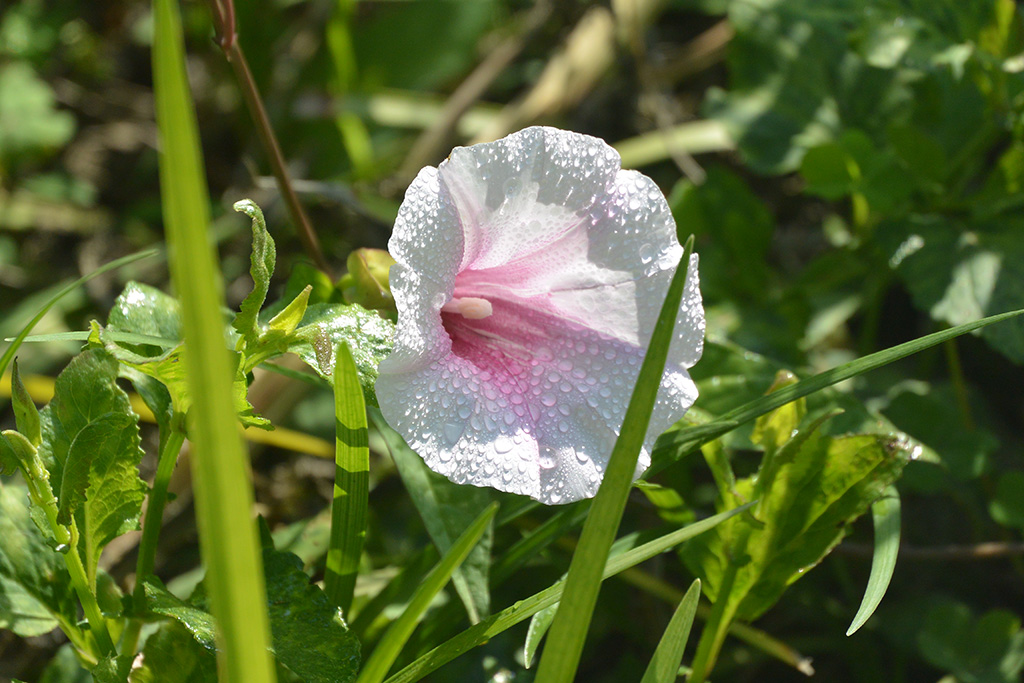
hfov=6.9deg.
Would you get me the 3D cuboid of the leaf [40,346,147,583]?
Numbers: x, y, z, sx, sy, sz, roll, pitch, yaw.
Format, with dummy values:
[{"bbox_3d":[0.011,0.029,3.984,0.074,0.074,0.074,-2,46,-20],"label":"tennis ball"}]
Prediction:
[{"bbox_3d":[-0.070,0.020,1.400,0.018,0.036,0.012,-2,23,-5],"label":"leaf"}]

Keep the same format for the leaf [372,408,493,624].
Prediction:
[{"bbox_3d":[-0.013,0.029,1.435,0.014,0.036,0.009,-14,18,6],"label":"leaf"}]

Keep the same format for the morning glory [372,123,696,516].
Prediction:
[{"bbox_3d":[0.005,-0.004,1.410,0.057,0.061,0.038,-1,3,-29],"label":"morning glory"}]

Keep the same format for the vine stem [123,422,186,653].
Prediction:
[{"bbox_3d":[-0.060,0.033,1.405,0.003,0.041,0.003,12,20,-5],"label":"vine stem"}]

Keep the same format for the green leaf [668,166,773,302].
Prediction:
[{"bbox_3d":[0.037,-0.019,1.480,0.018,0.022,0.010,0,23,0],"label":"green leaf"}]

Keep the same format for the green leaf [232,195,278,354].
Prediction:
[{"bbox_3d":[-0.043,-0.011,1.405,0.007,0.025,0.007,0,23,0],"label":"green leaf"}]

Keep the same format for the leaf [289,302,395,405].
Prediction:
[{"bbox_3d":[-0.028,0.002,1.405,0.018,0.013,0.012,0,23,0],"label":"leaf"}]

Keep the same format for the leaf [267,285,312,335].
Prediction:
[{"bbox_3d":[-0.037,-0.005,1.400,0.004,0.010,0.003,36,12,-14],"label":"leaf"}]

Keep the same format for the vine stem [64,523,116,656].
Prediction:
[{"bbox_3d":[-0.070,0.041,1.400,0.003,0.024,0.003,-16,18,7],"label":"vine stem"}]

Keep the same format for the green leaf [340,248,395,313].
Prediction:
[{"bbox_3d":[-0.024,-0.010,1.425,0.011,0.009,0.009,0,23,0],"label":"green leaf"}]

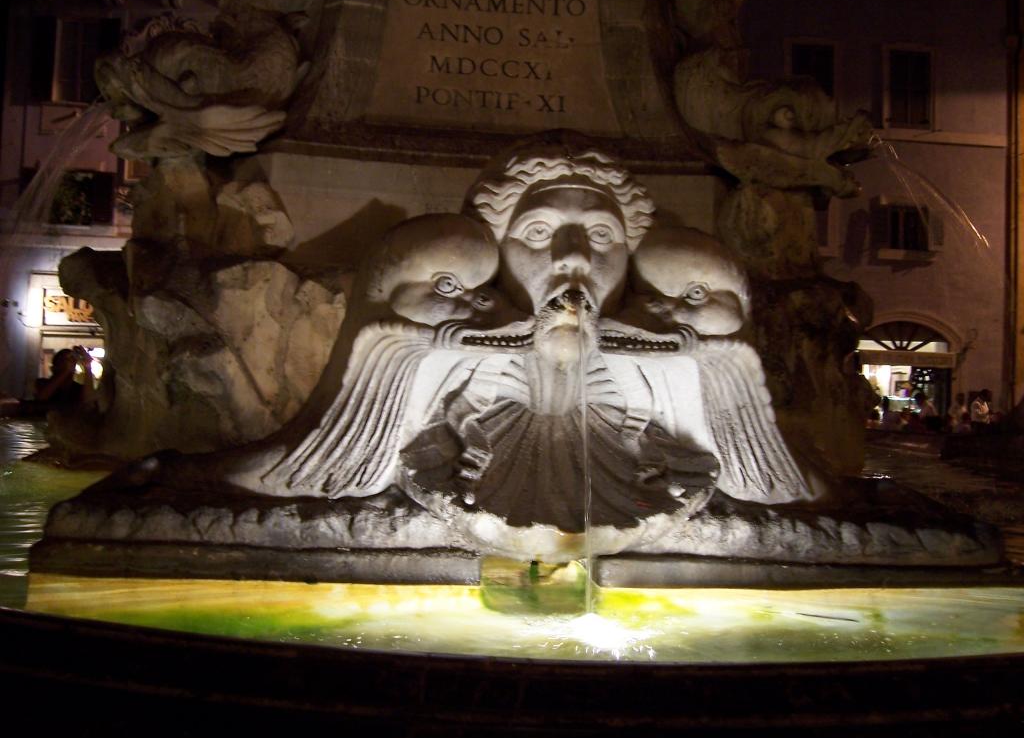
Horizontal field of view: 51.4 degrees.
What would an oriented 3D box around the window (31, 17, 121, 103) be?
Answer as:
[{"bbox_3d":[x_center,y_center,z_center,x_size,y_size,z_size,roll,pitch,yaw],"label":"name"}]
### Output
[{"bbox_3d":[-10.428,-7.387,25.500,2.000,2.050,0.250,2,0,-7],"label":"window"}]

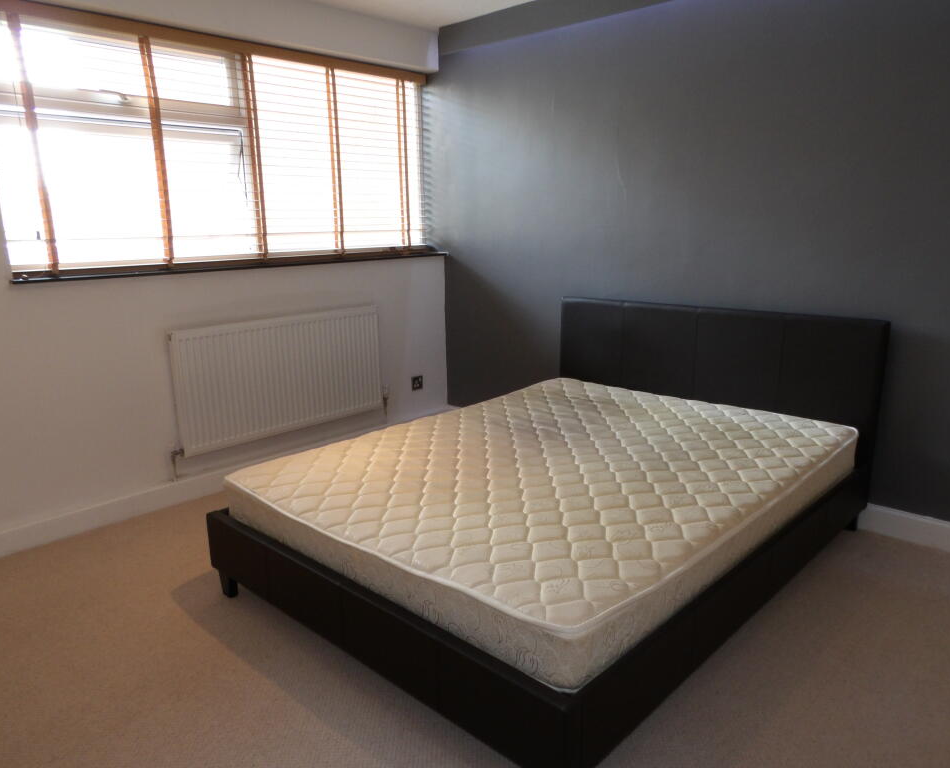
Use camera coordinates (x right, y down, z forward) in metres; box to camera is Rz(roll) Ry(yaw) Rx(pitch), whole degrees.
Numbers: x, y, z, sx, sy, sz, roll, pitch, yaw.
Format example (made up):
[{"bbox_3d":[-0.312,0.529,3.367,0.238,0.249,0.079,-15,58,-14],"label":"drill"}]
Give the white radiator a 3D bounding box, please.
[{"bbox_3d":[-0.978,-0.052,3.693,0.070,0.599,1.193,11,17,41],"label":"white radiator"}]

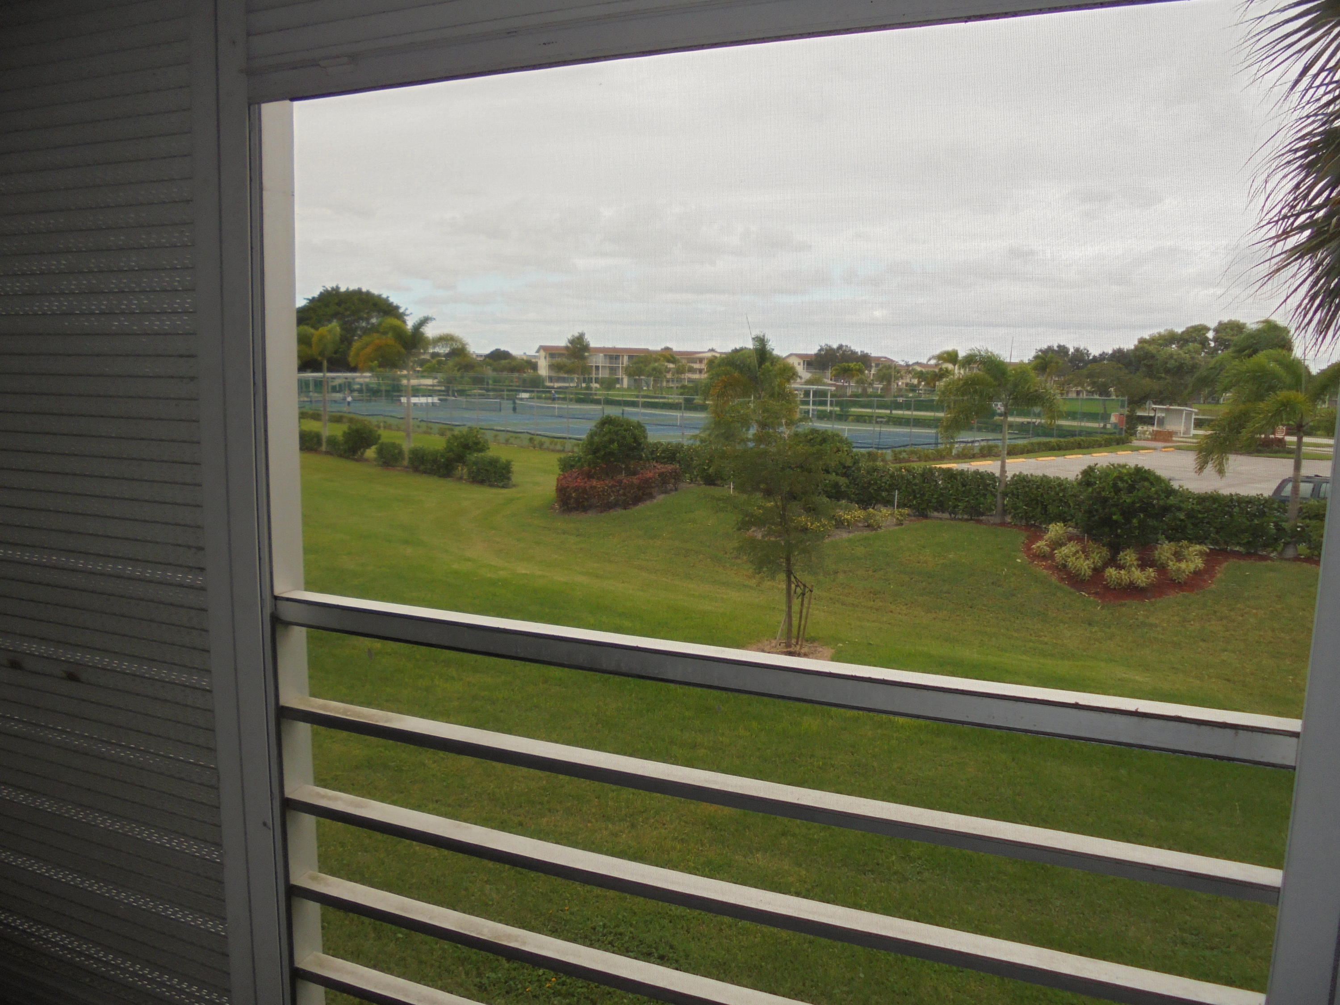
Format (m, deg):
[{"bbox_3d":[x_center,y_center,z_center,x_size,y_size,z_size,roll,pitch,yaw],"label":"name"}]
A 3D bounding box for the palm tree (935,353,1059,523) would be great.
[{"bbox_3d":[9.672,-1.916,29.472,3.500,4.973,3.400,4,8,18],"label":"palm tree"}]

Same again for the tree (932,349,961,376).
[{"bbox_3d":[33.981,-15.100,123.983,4.200,7.503,4.200,3,8,15],"label":"tree"}]

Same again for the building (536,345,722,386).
[{"bbox_3d":[-9.024,-32.091,238.885,42.500,9.600,13.000,-1,8,-16],"label":"building"}]

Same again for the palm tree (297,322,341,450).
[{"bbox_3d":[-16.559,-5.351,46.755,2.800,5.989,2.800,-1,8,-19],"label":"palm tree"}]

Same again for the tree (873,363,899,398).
[{"bbox_3d":[33.041,-18.281,153.827,4.000,5.943,4.000,3,8,12],"label":"tree"}]

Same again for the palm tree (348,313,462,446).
[{"bbox_3d":[-10.734,-4.520,41.197,4.400,6.079,4.100,-1,8,-15],"label":"palm tree"}]

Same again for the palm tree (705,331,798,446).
[{"bbox_3d":[2.824,-3.123,35.488,3.400,5.459,3.400,2,8,4],"label":"palm tree"}]

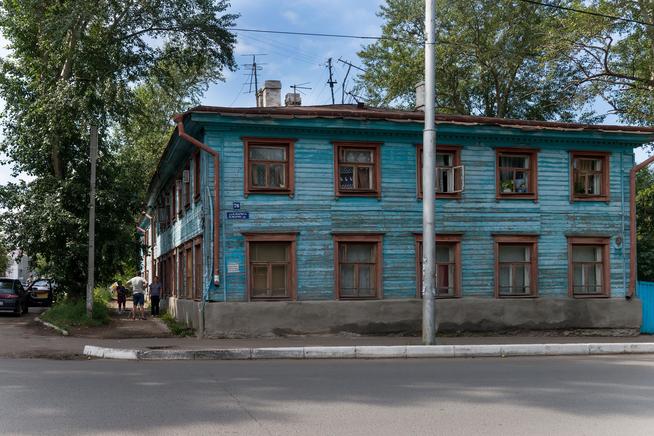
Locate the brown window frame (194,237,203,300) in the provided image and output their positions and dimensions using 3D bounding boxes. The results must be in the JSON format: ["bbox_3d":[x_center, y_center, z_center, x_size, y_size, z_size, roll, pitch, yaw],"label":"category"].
[{"bbox_3d":[-3.714,1.443,18.350,0.150,1.820,1.450,1,-4,-19],"label":"brown window frame"}]

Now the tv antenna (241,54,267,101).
[{"bbox_3d":[-2.636,-4.931,22.800,0.920,1.800,0.500,1,-4,-13],"label":"tv antenna"}]

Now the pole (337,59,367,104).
[{"bbox_3d":[0.944,-5.241,24.500,1.150,1.850,0.400,1,-4,-13],"label":"pole"}]

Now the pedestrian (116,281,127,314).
[{"bbox_3d":[-9.050,3.492,28.000,0.450,1.480,0.320,0,-3,0],"label":"pedestrian"}]

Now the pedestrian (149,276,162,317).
[{"bbox_3d":[-7.005,3.202,26.000,0.520,1.630,0.320,0,-3,0],"label":"pedestrian"}]

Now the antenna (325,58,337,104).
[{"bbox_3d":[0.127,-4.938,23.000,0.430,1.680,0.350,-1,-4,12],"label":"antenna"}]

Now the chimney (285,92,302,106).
[{"bbox_3d":[-1.333,-4.664,25.300,0.680,0.800,0.650,1,-4,-13],"label":"chimney"}]

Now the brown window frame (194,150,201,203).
[{"bbox_3d":[-3.768,-1.266,18.500,0.150,1.480,1.370,1,-4,-19],"label":"brown window frame"}]

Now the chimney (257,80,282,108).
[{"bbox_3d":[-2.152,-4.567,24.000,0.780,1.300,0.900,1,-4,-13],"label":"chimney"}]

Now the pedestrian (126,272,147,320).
[{"bbox_3d":[-7.150,2.958,23.900,0.780,1.750,0.420,0,-3,-6],"label":"pedestrian"}]

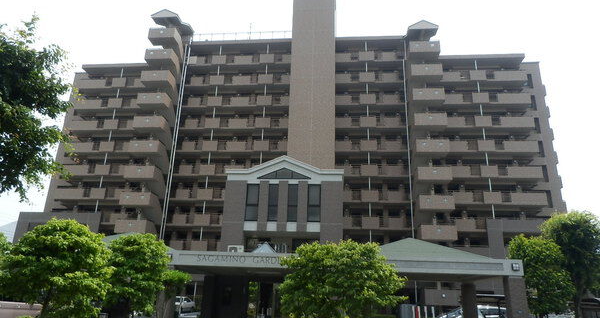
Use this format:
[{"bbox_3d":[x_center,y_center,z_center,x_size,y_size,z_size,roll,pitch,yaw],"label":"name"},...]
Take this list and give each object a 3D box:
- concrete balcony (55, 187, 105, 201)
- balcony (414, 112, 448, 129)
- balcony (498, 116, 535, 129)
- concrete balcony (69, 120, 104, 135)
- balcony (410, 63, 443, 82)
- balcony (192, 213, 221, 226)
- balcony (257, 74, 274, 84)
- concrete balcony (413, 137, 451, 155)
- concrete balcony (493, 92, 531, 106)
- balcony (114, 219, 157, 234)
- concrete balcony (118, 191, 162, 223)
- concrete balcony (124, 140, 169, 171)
[{"bbox_3d":[-24.965,4.203,48.036,6.450,1.300,1.400,0,-19,6],"label":"concrete balcony"},{"bbox_3d":[13.126,-3.653,42.077,3.170,1.310,1.550,0,-19,6],"label":"balcony"},{"bbox_3d":[23.917,-3.960,46.219,3.684,1.211,1.200,0,-18,6],"label":"balcony"},{"bbox_3d":[-25.214,-3.734,50.327,4.300,1.250,1.500,0,-19,6],"label":"concrete balcony"},{"bbox_3d":[13.317,-8.957,43.863,3.170,1.310,1.550,0,-19,6],"label":"balcony"},{"bbox_3d":[-9.842,6.762,45.002,3.000,1.220,1.500,0,-19,6],"label":"balcony"},{"bbox_3d":[-3.974,-9.214,49.875,1.723,1.206,1.300,0,-19,5],"label":"balcony"},{"bbox_3d":[13.098,-0.997,41.350,3.194,1.328,1.600,0,-19,5],"label":"concrete balcony"},{"bbox_3d":[23.886,-6.675,47.096,3.796,1.211,1.200,0,-18,6],"label":"concrete balcony"},{"bbox_3d":[-16.609,7.055,42.138,3.200,1.280,2.200,0,-18,5],"label":"balcony"},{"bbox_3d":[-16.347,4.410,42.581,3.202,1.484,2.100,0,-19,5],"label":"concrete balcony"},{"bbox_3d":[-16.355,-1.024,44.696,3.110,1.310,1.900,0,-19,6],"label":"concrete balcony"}]

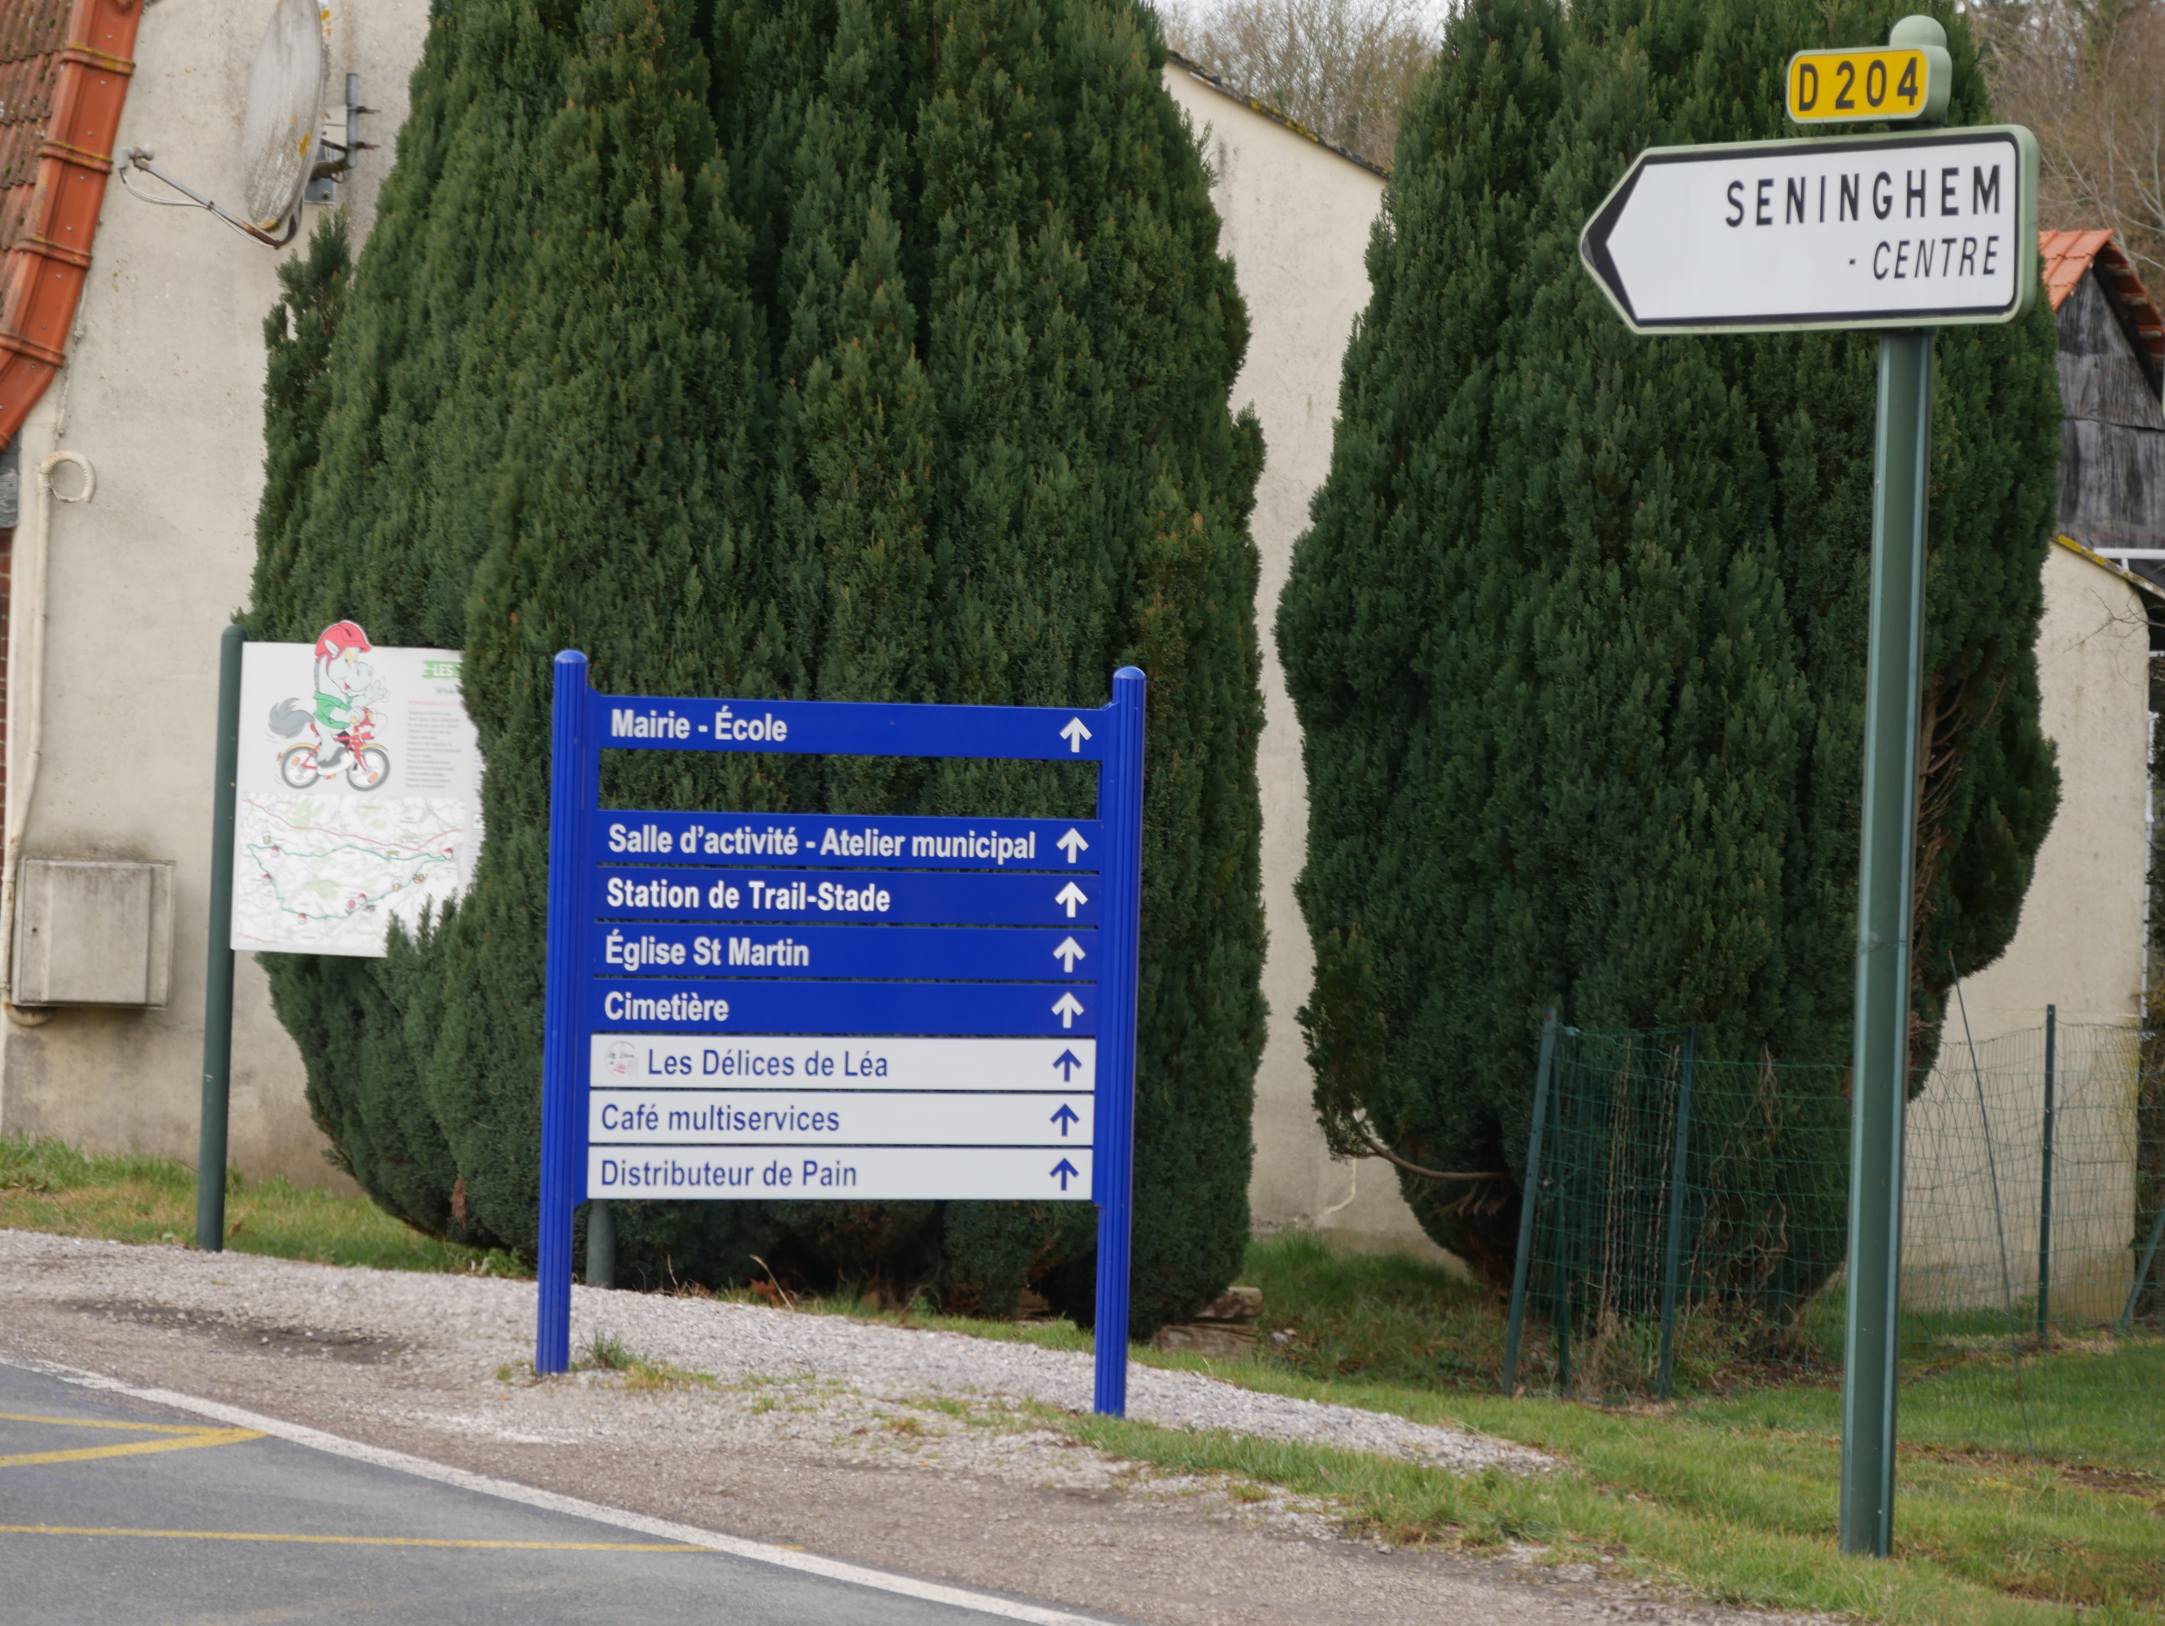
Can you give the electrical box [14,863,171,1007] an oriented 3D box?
[{"bbox_3d":[-3.355,0.408,31.000,0.500,0.500,0.200,2,0,14],"label":"electrical box"}]

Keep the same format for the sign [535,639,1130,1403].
[{"bbox_3d":[-0.558,0.530,21.490,1.525,1.785,0.085,1,0,-26],"label":"sign"}]

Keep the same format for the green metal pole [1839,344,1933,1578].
[{"bbox_3d":[1.694,0.188,19.200,0.114,2.750,0.114,2,0,0],"label":"green metal pole"}]

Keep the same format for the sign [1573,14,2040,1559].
[{"bbox_3d":[1.467,-0.067,19.500,0.180,3.240,1.580,2,0,-32],"label":"sign"}]

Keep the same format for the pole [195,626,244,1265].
[{"bbox_3d":[-2.598,0.381,27.600,0.076,1.890,0.076,2,0,0],"label":"pole"}]

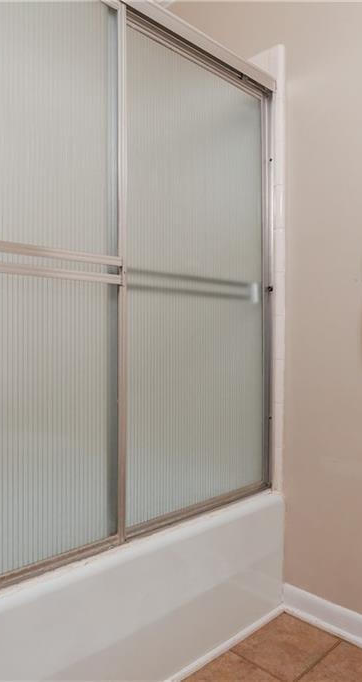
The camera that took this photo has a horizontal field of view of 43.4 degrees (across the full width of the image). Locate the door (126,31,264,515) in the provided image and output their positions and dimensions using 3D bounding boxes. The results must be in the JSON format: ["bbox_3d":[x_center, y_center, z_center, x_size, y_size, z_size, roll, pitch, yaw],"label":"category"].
[{"bbox_3d":[0.060,-0.184,1.405,0.667,1.400,0.035,0,0,-42],"label":"door"}]

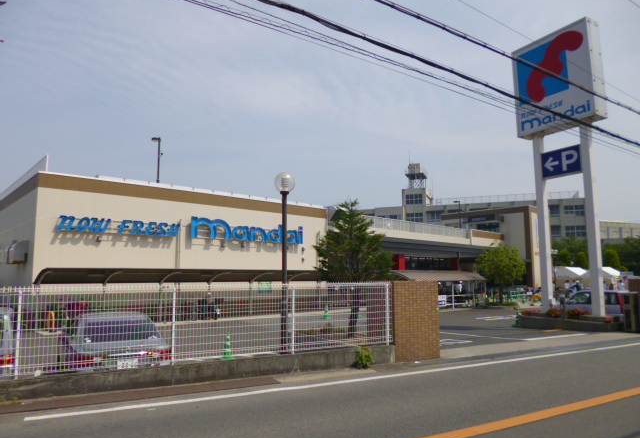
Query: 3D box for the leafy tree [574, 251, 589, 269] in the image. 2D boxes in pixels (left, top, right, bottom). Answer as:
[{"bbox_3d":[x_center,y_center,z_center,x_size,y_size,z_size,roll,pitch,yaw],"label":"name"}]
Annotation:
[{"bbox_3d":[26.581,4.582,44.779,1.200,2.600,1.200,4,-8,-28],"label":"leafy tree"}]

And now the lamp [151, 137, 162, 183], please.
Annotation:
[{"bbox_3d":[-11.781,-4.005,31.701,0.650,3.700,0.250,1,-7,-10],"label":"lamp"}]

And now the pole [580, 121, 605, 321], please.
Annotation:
[{"bbox_3d":[10.142,-0.022,16.529,0.310,7.100,0.310,4,-8,-27],"label":"pole"}]

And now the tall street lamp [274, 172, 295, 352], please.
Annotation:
[{"bbox_3d":[-0.731,1.105,9.143,0.440,4.250,0.440,0,-7,0],"label":"tall street lamp"}]

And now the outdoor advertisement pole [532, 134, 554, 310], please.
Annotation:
[{"bbox_3d":[9.198,0.118,18.335,0.310,7.200,0.310,4,-8,-27],"label":"outdoor advertisement pole"}]

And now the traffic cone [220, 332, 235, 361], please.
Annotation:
[{"bbox_3d":[-2.343,3.223,11.342,0.380,0.700,0.380,4,-8,-27],"label":"traffic cone"}]

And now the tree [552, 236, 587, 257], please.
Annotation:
[{"bbox_3d":[27.099,4.876,47.624,4.600,6.230,4.600,0,-7,0],"label":"tree"}]

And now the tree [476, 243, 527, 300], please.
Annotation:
[{"bbox_3d":[12.479,3.730,30.274,3.400,4.050,3.300,4,-8,-28],"label":"tree"}]

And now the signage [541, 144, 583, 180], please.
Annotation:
[{"bbox_3d":[8.441,-1.934,15.418,0.220,0.950,1.410,4,-8,-29],"label":"signage"}]

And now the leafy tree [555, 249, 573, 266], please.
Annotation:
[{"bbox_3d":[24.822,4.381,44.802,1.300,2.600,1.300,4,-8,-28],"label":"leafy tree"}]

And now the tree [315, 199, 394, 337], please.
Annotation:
[{"bbox_3d":[0.784,1.123,10.396,1.800,3.250,1.800,0,-7,0],"label":"tree"}]

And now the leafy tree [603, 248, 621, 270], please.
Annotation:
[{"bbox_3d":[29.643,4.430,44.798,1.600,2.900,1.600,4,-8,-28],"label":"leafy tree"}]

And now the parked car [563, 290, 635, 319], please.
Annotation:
[{"bbox_3d":[13.733,4.184,21.719,1.660,1.530,3.800,3,-7,-22],"label":"parked car"}]

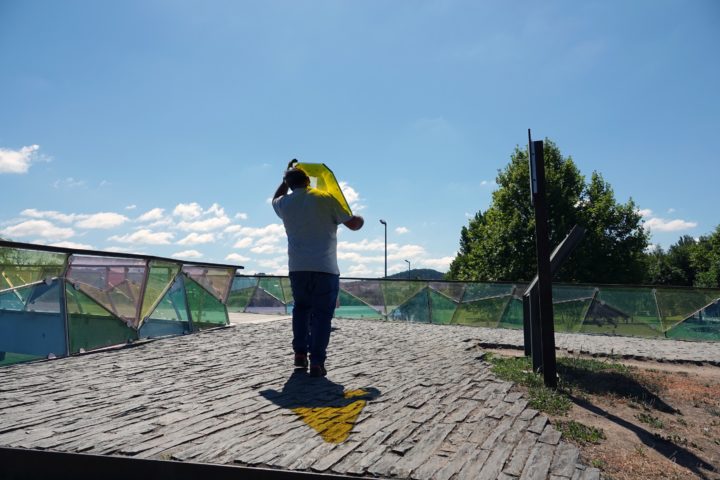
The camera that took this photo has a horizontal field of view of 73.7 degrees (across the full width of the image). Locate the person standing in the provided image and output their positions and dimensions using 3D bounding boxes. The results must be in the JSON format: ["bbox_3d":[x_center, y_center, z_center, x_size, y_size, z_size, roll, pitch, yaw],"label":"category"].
[{"bbox_3d":[-0.353,0.208,4.115,0.760,1.815,0.620,0,-7,2],"label":"person standing"}]

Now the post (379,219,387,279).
[{"bbox_3d":[1.463,1.706,29.876,0.450,5.917,0.160,0,-7,0],"label":"post"}]

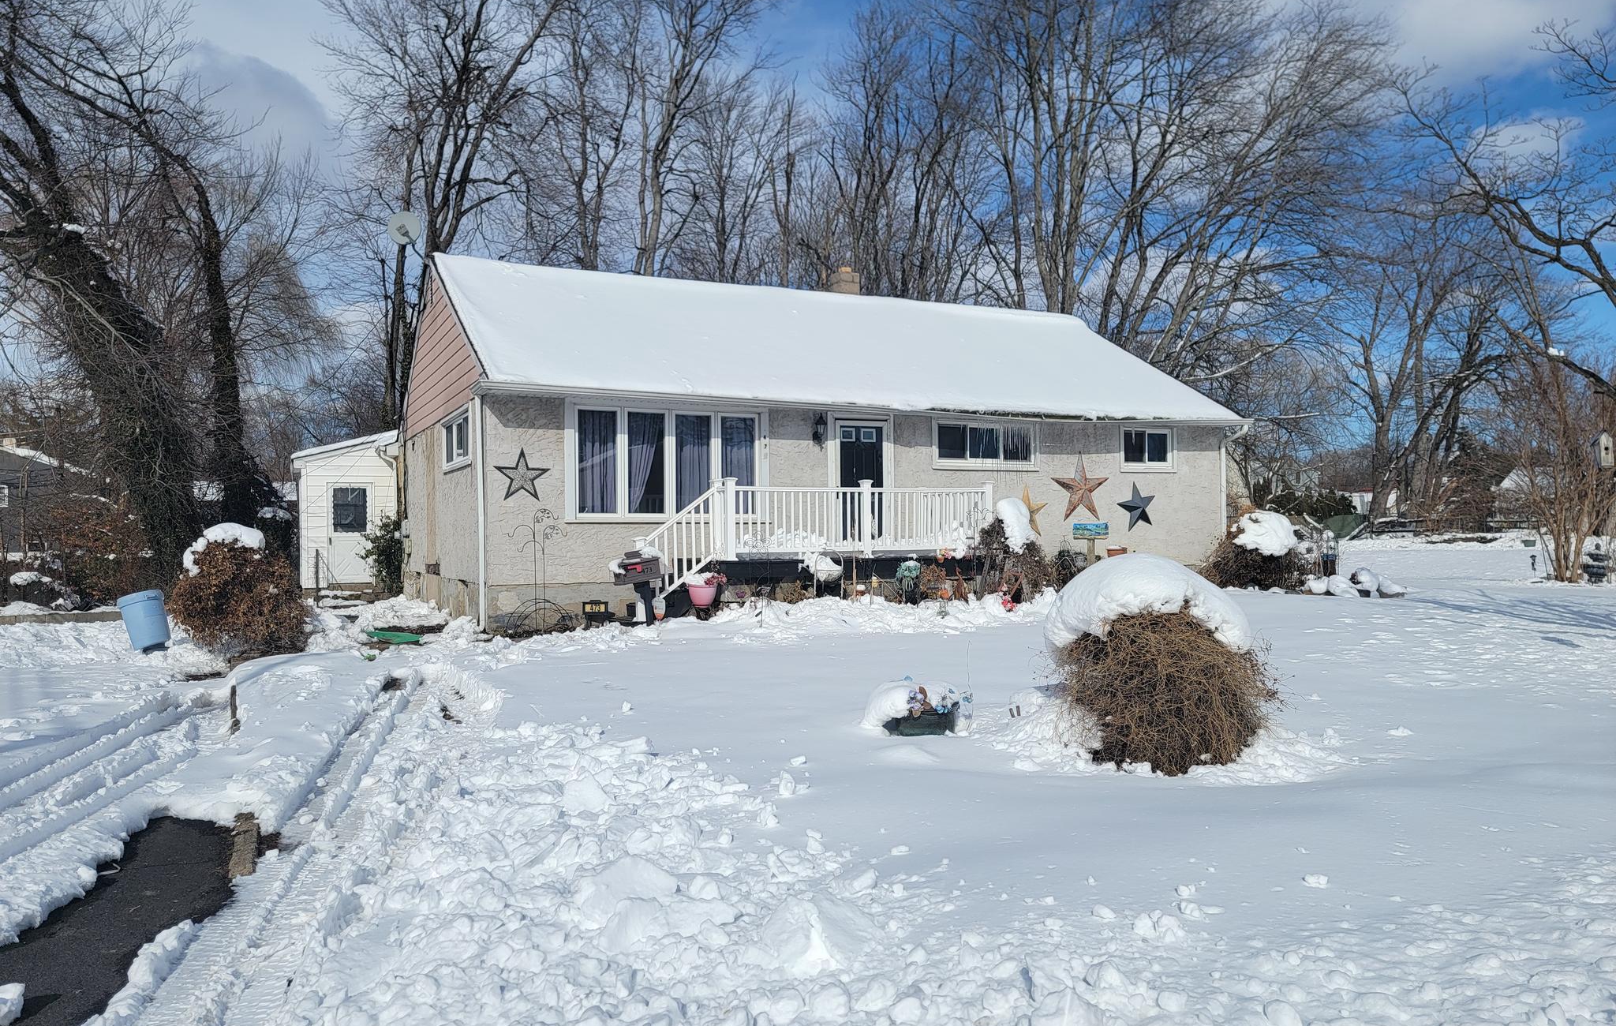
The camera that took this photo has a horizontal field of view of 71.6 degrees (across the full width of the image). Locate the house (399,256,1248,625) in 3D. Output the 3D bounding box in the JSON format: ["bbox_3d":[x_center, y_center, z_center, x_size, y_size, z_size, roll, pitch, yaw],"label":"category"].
[{"bbox_3d":[0.133,-1.559,22.732,14.812,6.666,9.875,0,-1,-27],"label":"house"}]

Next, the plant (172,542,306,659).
[{"bbox_3d":[-6.660,1.000,13.100,1.620,1.360,1.500,-1,-1,0],"label":"plant"}]

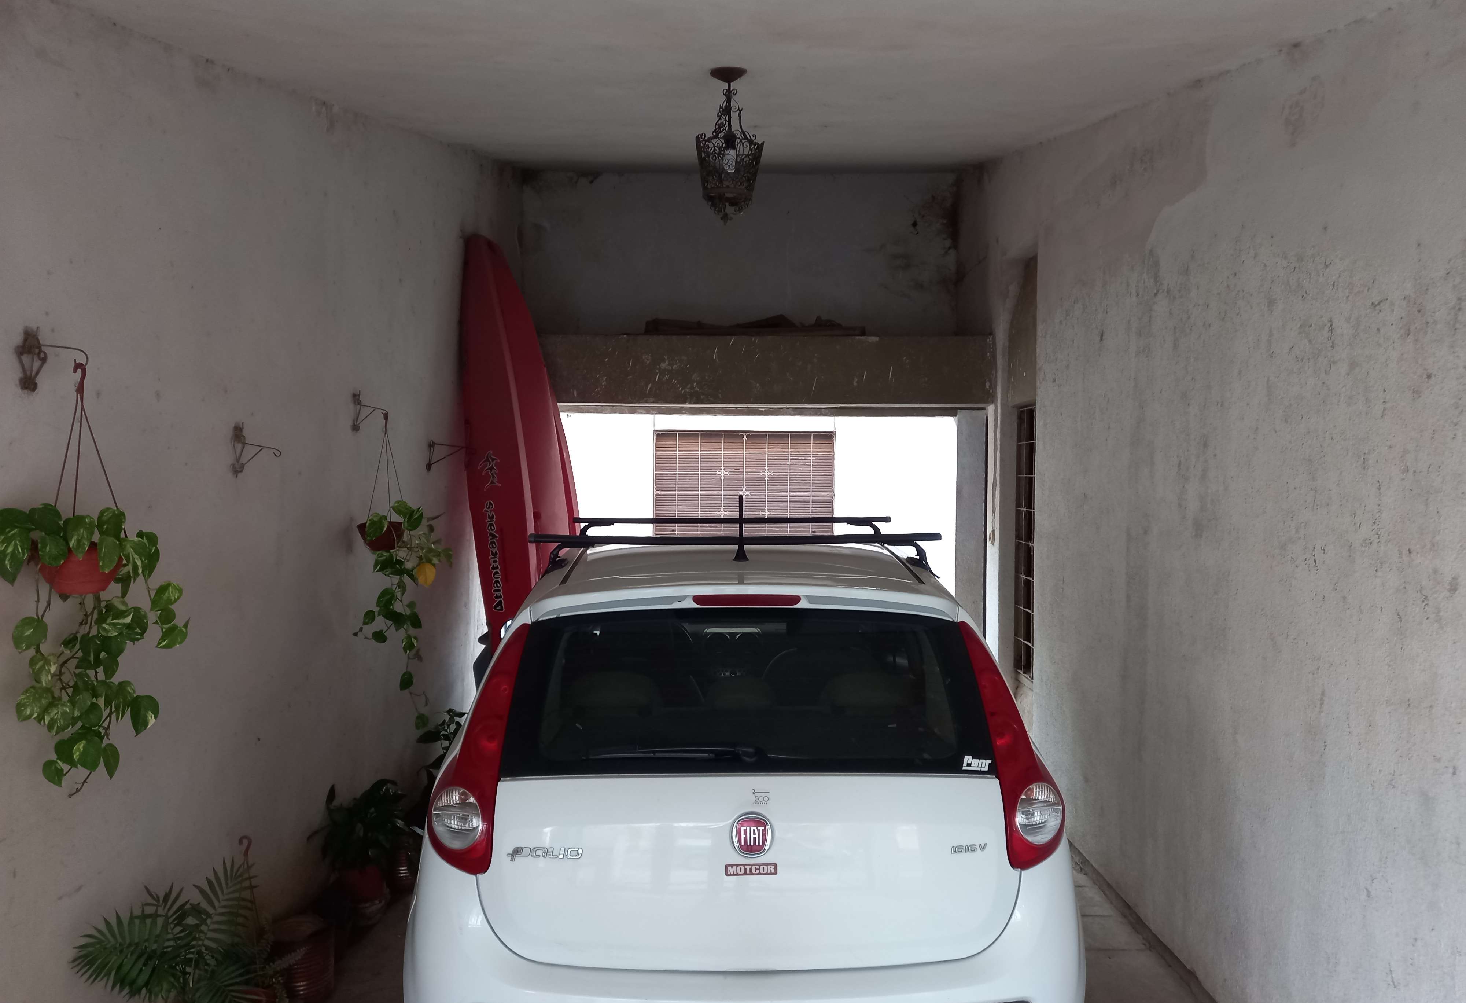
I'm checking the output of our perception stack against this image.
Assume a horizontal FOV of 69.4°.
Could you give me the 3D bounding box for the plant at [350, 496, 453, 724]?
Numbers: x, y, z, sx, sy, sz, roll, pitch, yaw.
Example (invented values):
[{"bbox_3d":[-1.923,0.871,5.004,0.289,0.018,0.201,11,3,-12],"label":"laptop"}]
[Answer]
[{"bbox_3d":[-1.403,0.470,4.489,0.380,0.946,0.340,0,2,0],"label":"plant"}]

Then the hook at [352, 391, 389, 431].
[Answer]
[{"bbox_3d":[-1.528,-0.382,4.502,0.155,0.178,0.060,0,2,2],"label":"hook"}]

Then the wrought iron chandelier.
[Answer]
[{"bbox_3d":[-0.013,-1.122,3.333,0.215,0.485,0.215,0,2,0],"label":"wrought iron chandelier"}]

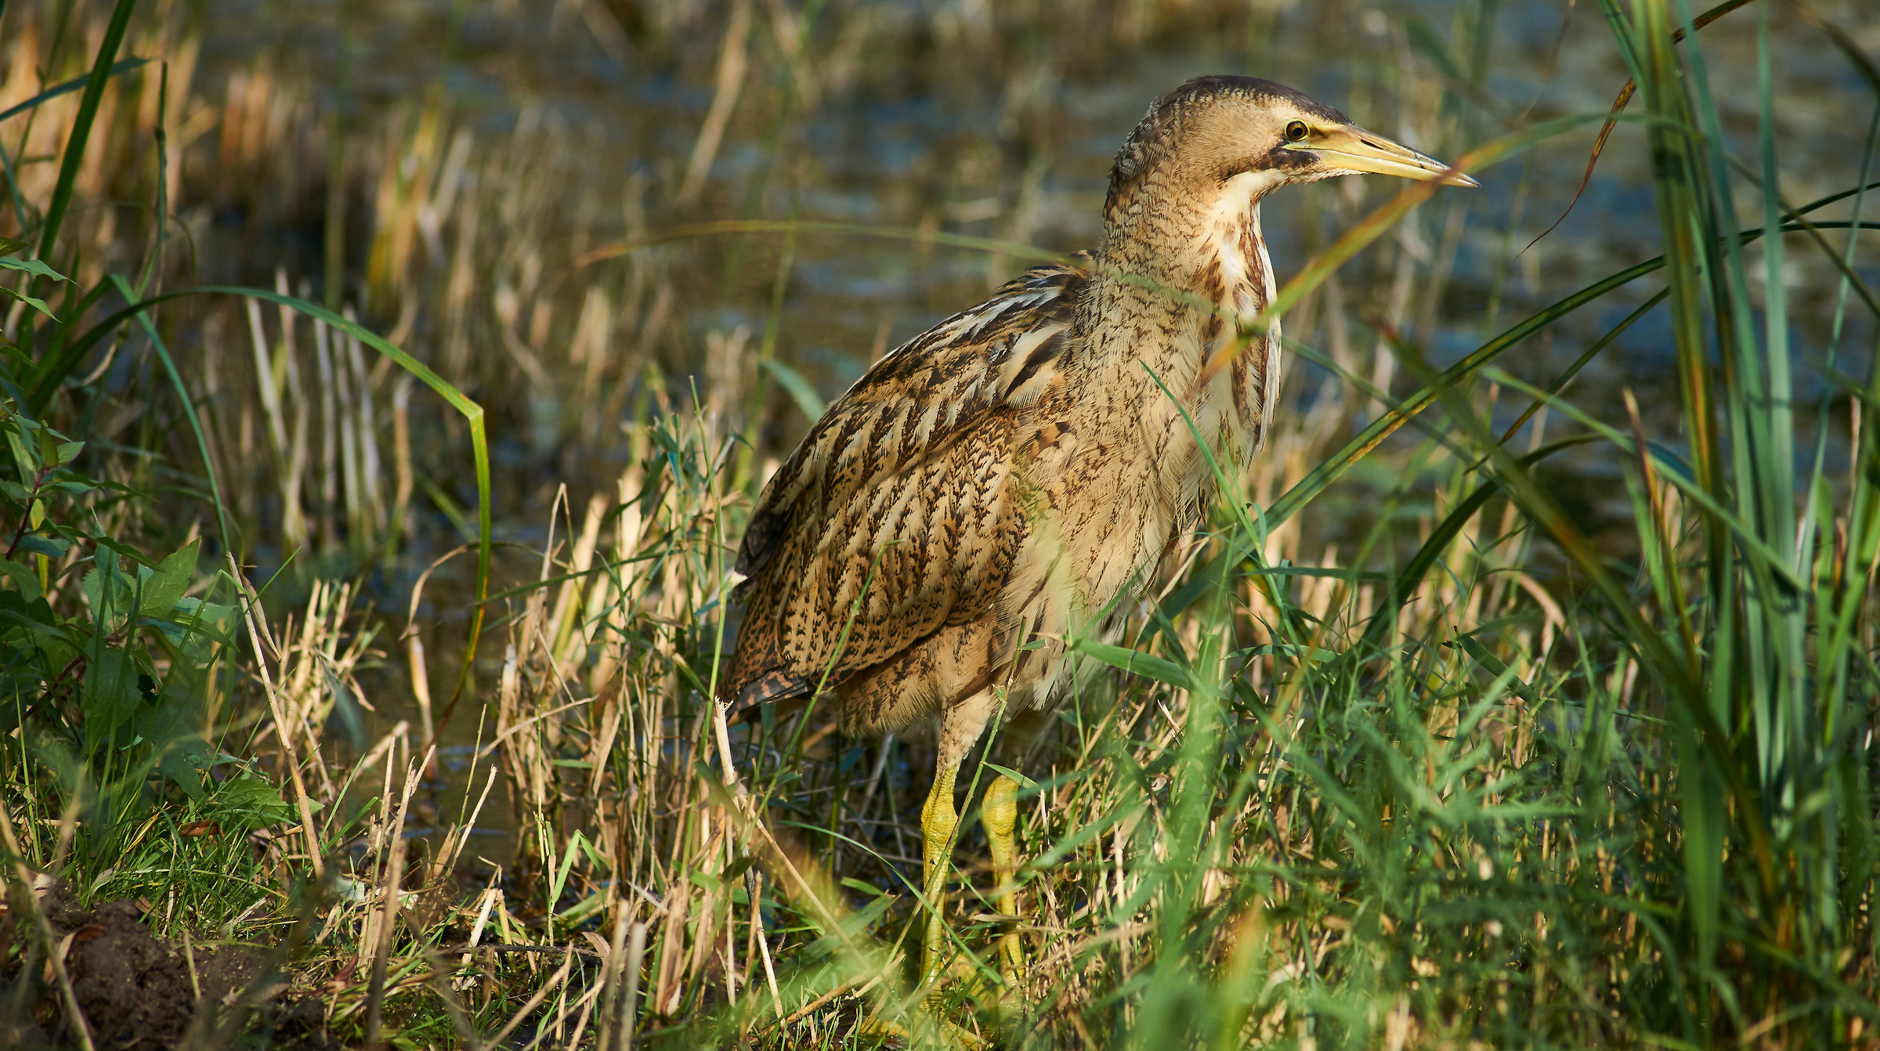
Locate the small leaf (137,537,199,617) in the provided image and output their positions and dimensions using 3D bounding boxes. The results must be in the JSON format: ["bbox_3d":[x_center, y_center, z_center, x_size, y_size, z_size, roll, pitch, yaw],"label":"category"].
[{"bbox_3d":[-0.412,0.028,8.350,0.026,0.052,0.015,34,0,0],"label":"small leaf"}]

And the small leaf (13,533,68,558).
[{"bbox_3d":[-0.482,0.011,8.400,0.030,0.013,0.022,0,7,0],"label":"small leaf"}]

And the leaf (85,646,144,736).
[{"bbox_3d":[-0.437,0.088,8.300,0.030,0.050,0.016,9,0,0],"label":"leaf"}]

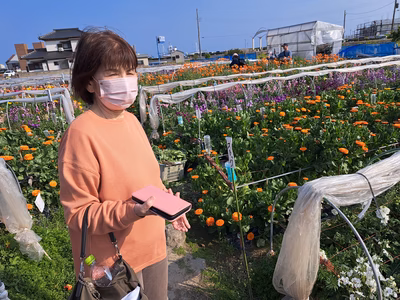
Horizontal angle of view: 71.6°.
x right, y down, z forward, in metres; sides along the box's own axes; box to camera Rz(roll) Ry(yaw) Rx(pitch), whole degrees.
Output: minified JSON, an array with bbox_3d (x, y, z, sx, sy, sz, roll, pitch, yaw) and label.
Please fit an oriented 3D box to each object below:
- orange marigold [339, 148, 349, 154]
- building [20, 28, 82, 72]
[{"bbox_3d":[1.216,0.009,2.350,0.075,0.030,0.075,27,26,25],"label":"orange marigold"},{"bbox_3d":[-27.617,-20.133,55.338,12.000,7.900,8.500,-3,19,0],"label":"building"}]

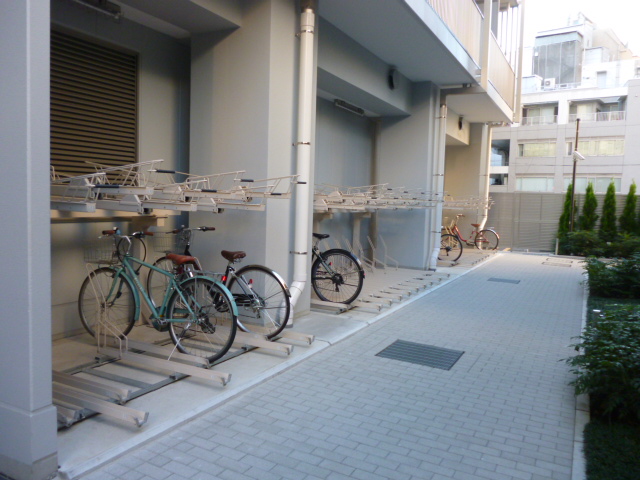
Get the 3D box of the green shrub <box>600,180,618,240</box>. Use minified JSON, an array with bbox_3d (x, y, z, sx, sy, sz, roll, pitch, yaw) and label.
[{"bbox_3d":[9.171,-0.773,16.515,0.580,2.300,0.580,4,5,28],"label":"green shrub"}]

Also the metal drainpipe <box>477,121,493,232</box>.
[{"bbox_3d":[5.493,-1.688,17.094,0.340,4.100,0.160,4,5,28],"label":"metal drainpipe"}]

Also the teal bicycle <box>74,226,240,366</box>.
[{"bbox_3d":[-1.470,0.444,4.536,1.860,1.075,0.580,4,5,27],"label":"teal bicycle"}]

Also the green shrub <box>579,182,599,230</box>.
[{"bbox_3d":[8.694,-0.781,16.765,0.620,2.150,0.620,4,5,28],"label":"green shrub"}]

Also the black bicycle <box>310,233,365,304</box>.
[{"bbox_3d":[-0.244,0.294,7.170,1.820,1.050,0.580,4,5,28],"label":"black bicycle"}]

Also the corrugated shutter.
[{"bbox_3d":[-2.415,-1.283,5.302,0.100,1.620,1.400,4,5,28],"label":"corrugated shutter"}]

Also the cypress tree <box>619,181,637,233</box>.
[{"bbox_3d":[9.681,-0.767,16.247,0.620,2.250,0.620,4,5,28],"label":"cypress tree"}]

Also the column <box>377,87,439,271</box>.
[{"bbox_3d":[2.088,-1.415,11.966,1.150,4.100,1.200,4,5,28],"label":"column"}]

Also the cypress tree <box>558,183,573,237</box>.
[{"bbox_3d":[8.149,-0.763,17.052,0.550,2.250,0.550,4,5,28],"label":"cypress tree"}]

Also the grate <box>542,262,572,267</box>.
[{"bbox_3d":[6.262,0.667,13.657,0.690,0.030,0.550,4,5,28],"label":"grate"}]

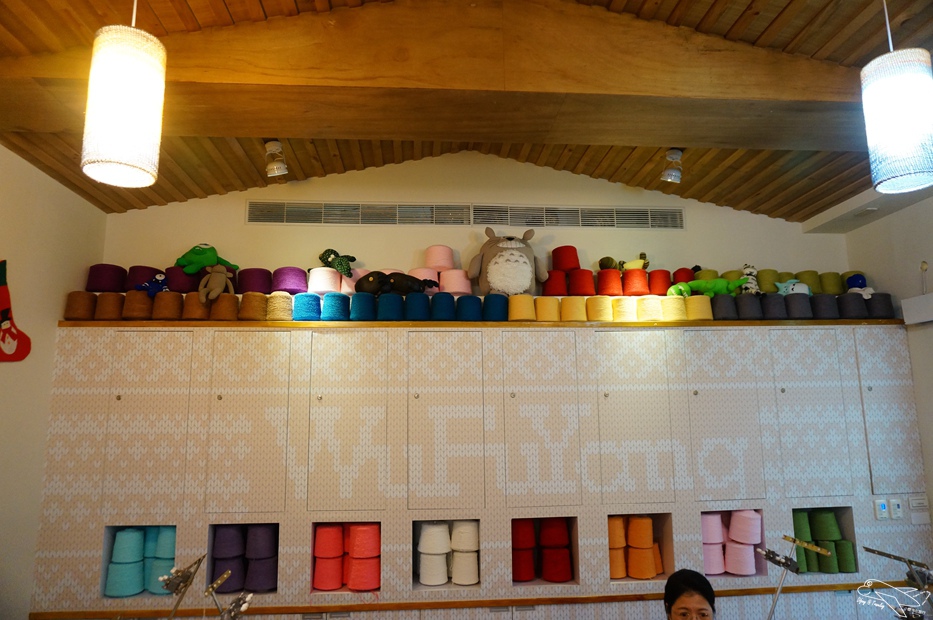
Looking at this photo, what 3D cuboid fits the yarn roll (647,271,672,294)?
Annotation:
[{"bbox_3d":[1.354,-0.173,4.340,0.163,0.187,0.163,-1,-9,0],"label":"yarn roll"}]

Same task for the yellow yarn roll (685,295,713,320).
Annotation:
[{"bbox_3d":[1.526,0.000,4.085,0.172,0.167,0.172,0,-9,-5],"label":"yellow yarn roll"}]

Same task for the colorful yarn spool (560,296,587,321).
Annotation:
[{"bbox_3d":[0.701,0.007,4.065,0.172,0.170,0.172,0,-9,-5],"label":"colorful yarn spool"}]

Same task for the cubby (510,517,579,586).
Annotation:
[{"bbox_3d":[0.429,1.382,3.659,0.378,0.370,0.380,0,-10,-4],"label":"cubby"}]

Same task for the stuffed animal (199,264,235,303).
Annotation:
[{"bbox_3d":[-1.474,-0.149,3.667,0.203,0.239,0.160,0,-8,-5],"label":"stuffed animal"}]

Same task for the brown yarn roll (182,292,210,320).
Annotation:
[{"bbox_3d":[-1.676,-0.009,3.866,0.167,0.186,0.167,0,-9,-5],"label":"brown yarn roll"}]

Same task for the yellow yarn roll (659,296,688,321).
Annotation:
[{"bbox_3d":[1.370,0.006,4.117,0.168,0.175,0.168,0,-9,-5],"label":"yellow yarn roll"}]

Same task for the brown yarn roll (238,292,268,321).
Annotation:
[{"bbox_3d":[-1.261,-0.003,3.685,0.162,0.175,0.162,0,-10,-4],"label":"brown yarn roll"}]

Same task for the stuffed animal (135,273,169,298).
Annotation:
[{"bbox_3d":[-1.898,-0.148,3.744,0.190,0.160,0.120,2,-10,-13],"label":"stuffed animal"}]

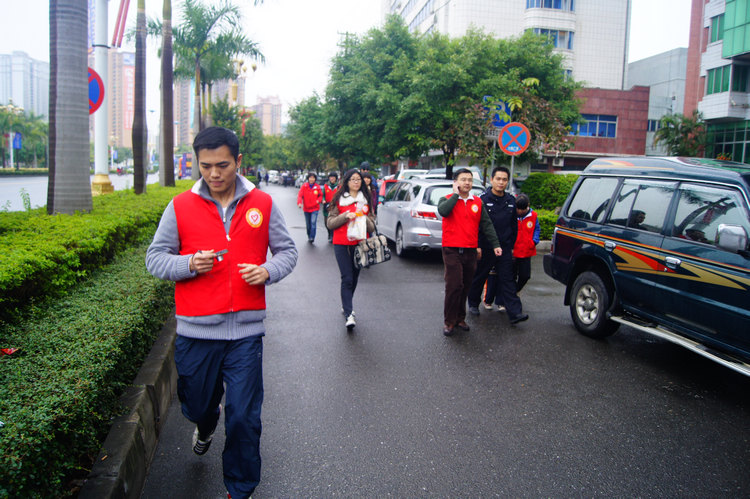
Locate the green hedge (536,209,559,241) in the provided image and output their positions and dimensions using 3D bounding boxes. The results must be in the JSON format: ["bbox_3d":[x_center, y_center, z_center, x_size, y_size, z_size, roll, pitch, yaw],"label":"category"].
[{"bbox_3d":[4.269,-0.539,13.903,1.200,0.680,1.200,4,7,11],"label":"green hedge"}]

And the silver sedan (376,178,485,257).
[{"bbox_3d":[1.216,-0.787,12.919,1.800,1.550,4.800,1,7,-9],"label":"silver sedan"}]

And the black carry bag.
[{"bbox_3d":[-0.026,0.000,5.850,0.380,0.360,0.190,-14,12,-18],"label":"black carry bag"}]

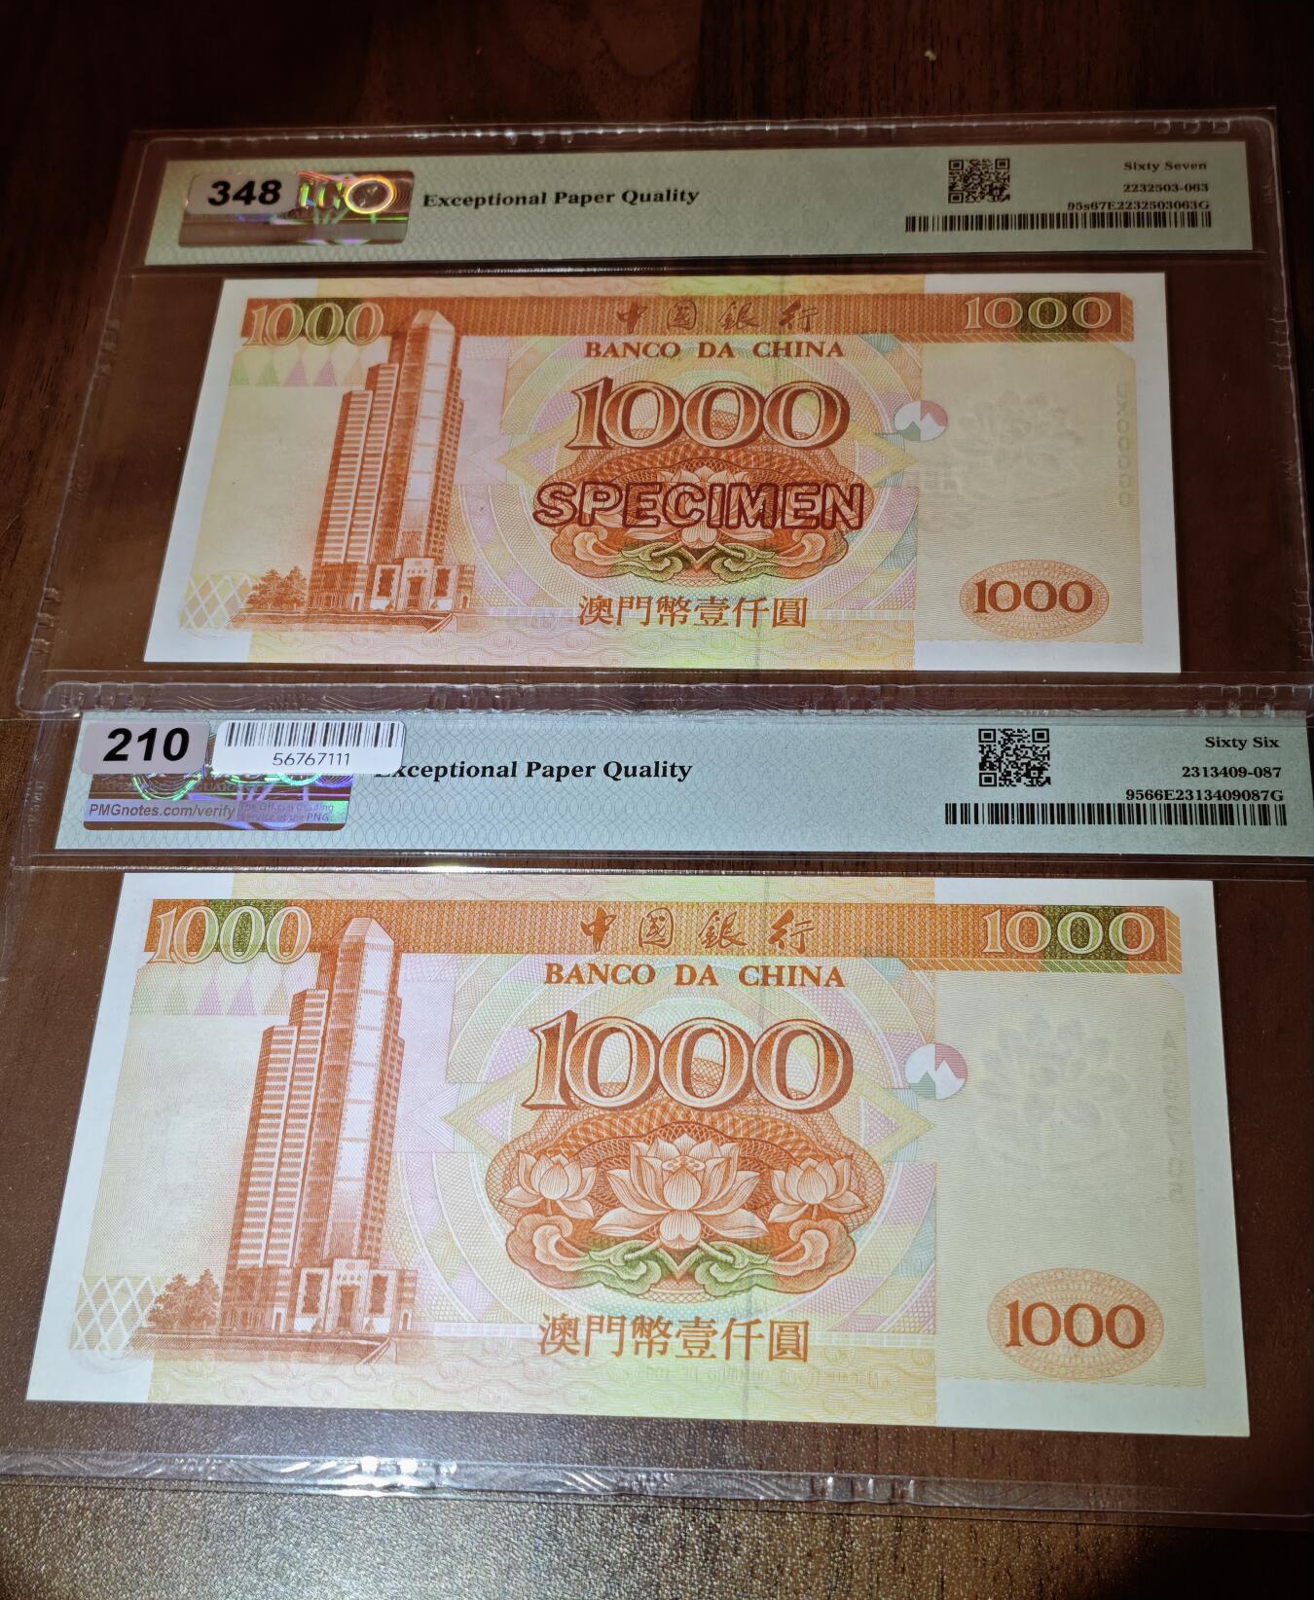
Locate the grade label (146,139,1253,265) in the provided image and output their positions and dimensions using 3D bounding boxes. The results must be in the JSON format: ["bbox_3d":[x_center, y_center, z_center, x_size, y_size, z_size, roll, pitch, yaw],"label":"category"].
[{"bbox_3d":[0.006,-0.105,0.446,0.193,0.001,0.025,1,59,6],"label":"grade label"}]

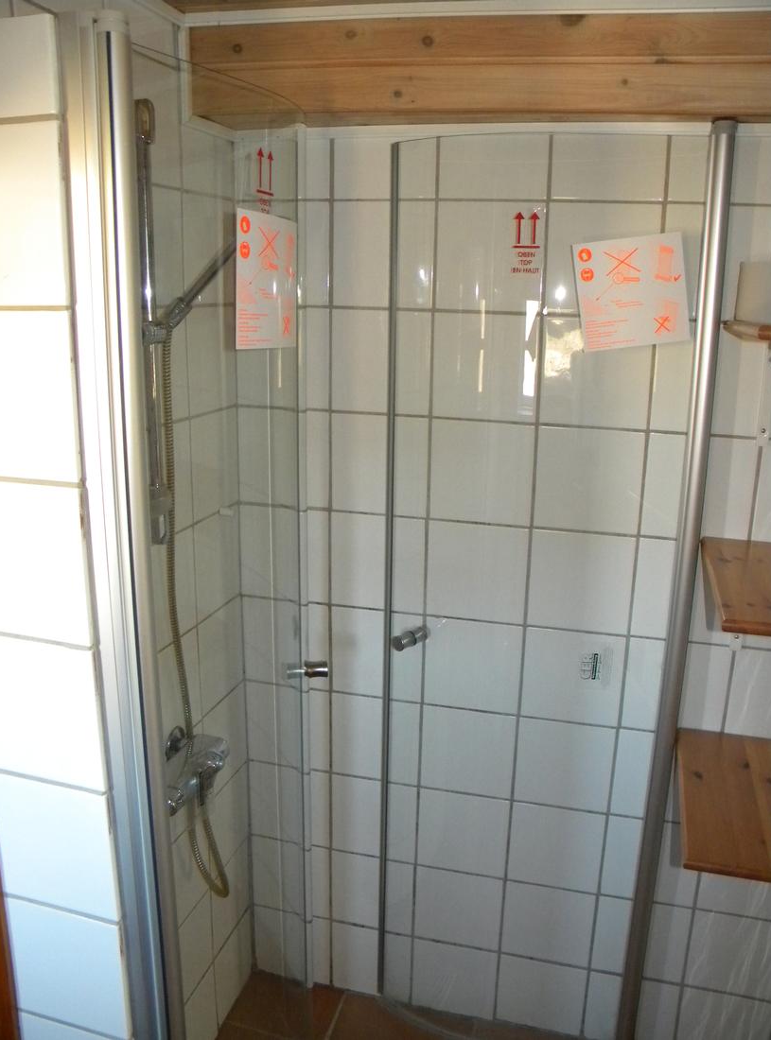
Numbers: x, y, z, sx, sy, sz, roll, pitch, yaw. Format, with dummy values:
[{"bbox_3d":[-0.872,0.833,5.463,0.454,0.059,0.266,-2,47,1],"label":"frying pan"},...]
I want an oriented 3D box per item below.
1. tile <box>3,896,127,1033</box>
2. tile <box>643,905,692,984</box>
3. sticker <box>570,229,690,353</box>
[{"bbox_3d":[-0.446,0.629,1.185,0.187,0.197,0.012,5,15,13],"label":"tile"},{"bbox_3d":[0.546,0.896,1.801,0.196,0.196,0.010,5,16,13],"label":"tile"},{"bbox_3d":[0.415,-0.382,1.415,0.176,0.177,0.003,-5,13,11],"label":"sticker"}]

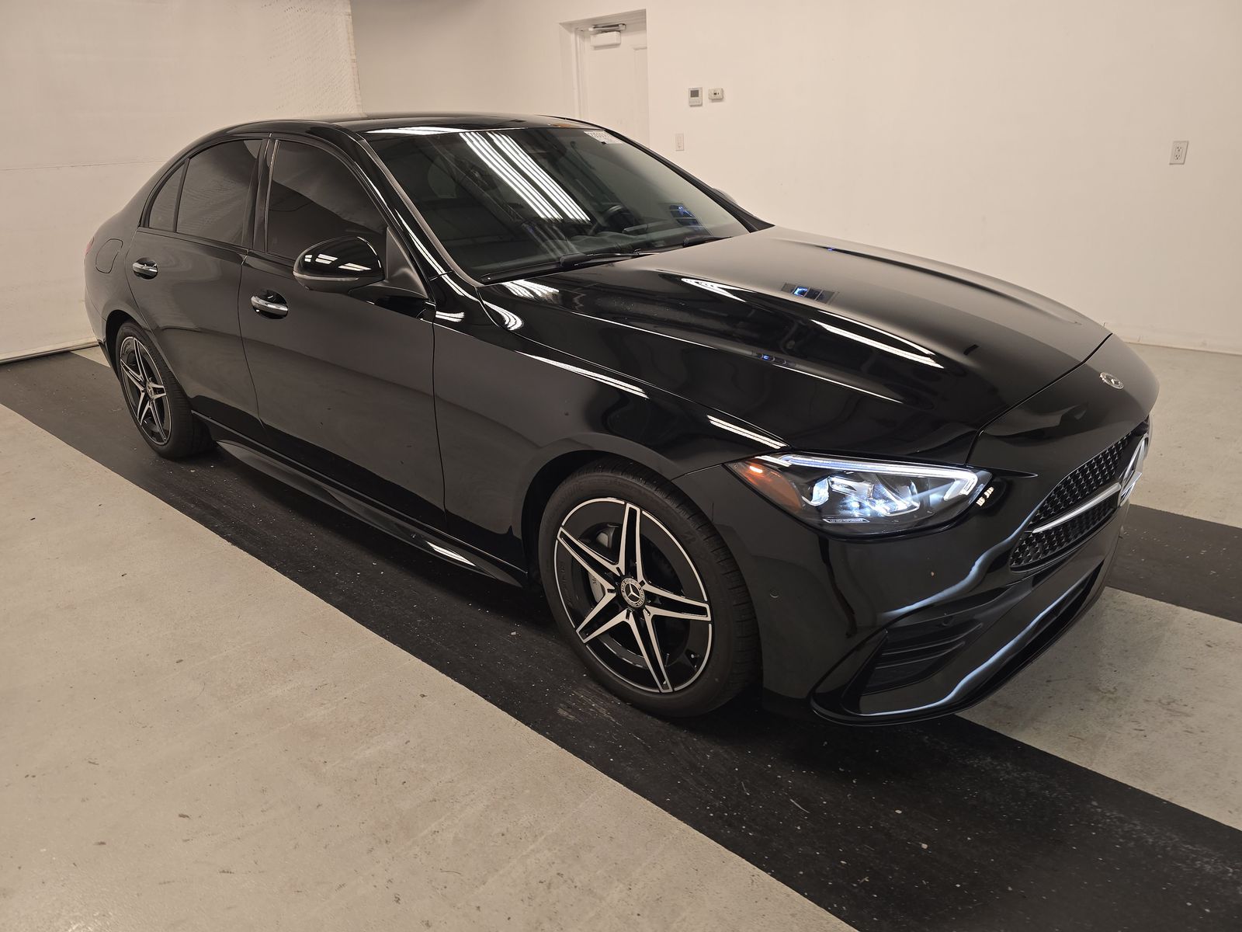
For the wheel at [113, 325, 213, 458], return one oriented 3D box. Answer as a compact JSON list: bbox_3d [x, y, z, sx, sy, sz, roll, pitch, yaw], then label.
[{"bbox_3d":[-2.074,-0.364,3.794,0.660,0.655,0.225,17,28,38],"label":"wheel"}]

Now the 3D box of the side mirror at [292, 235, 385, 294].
[{"bbox_3d":[-0.799,-0.571,2.346,0.150,0.155,0.245,17,28,38],"label":"side mirror"}]

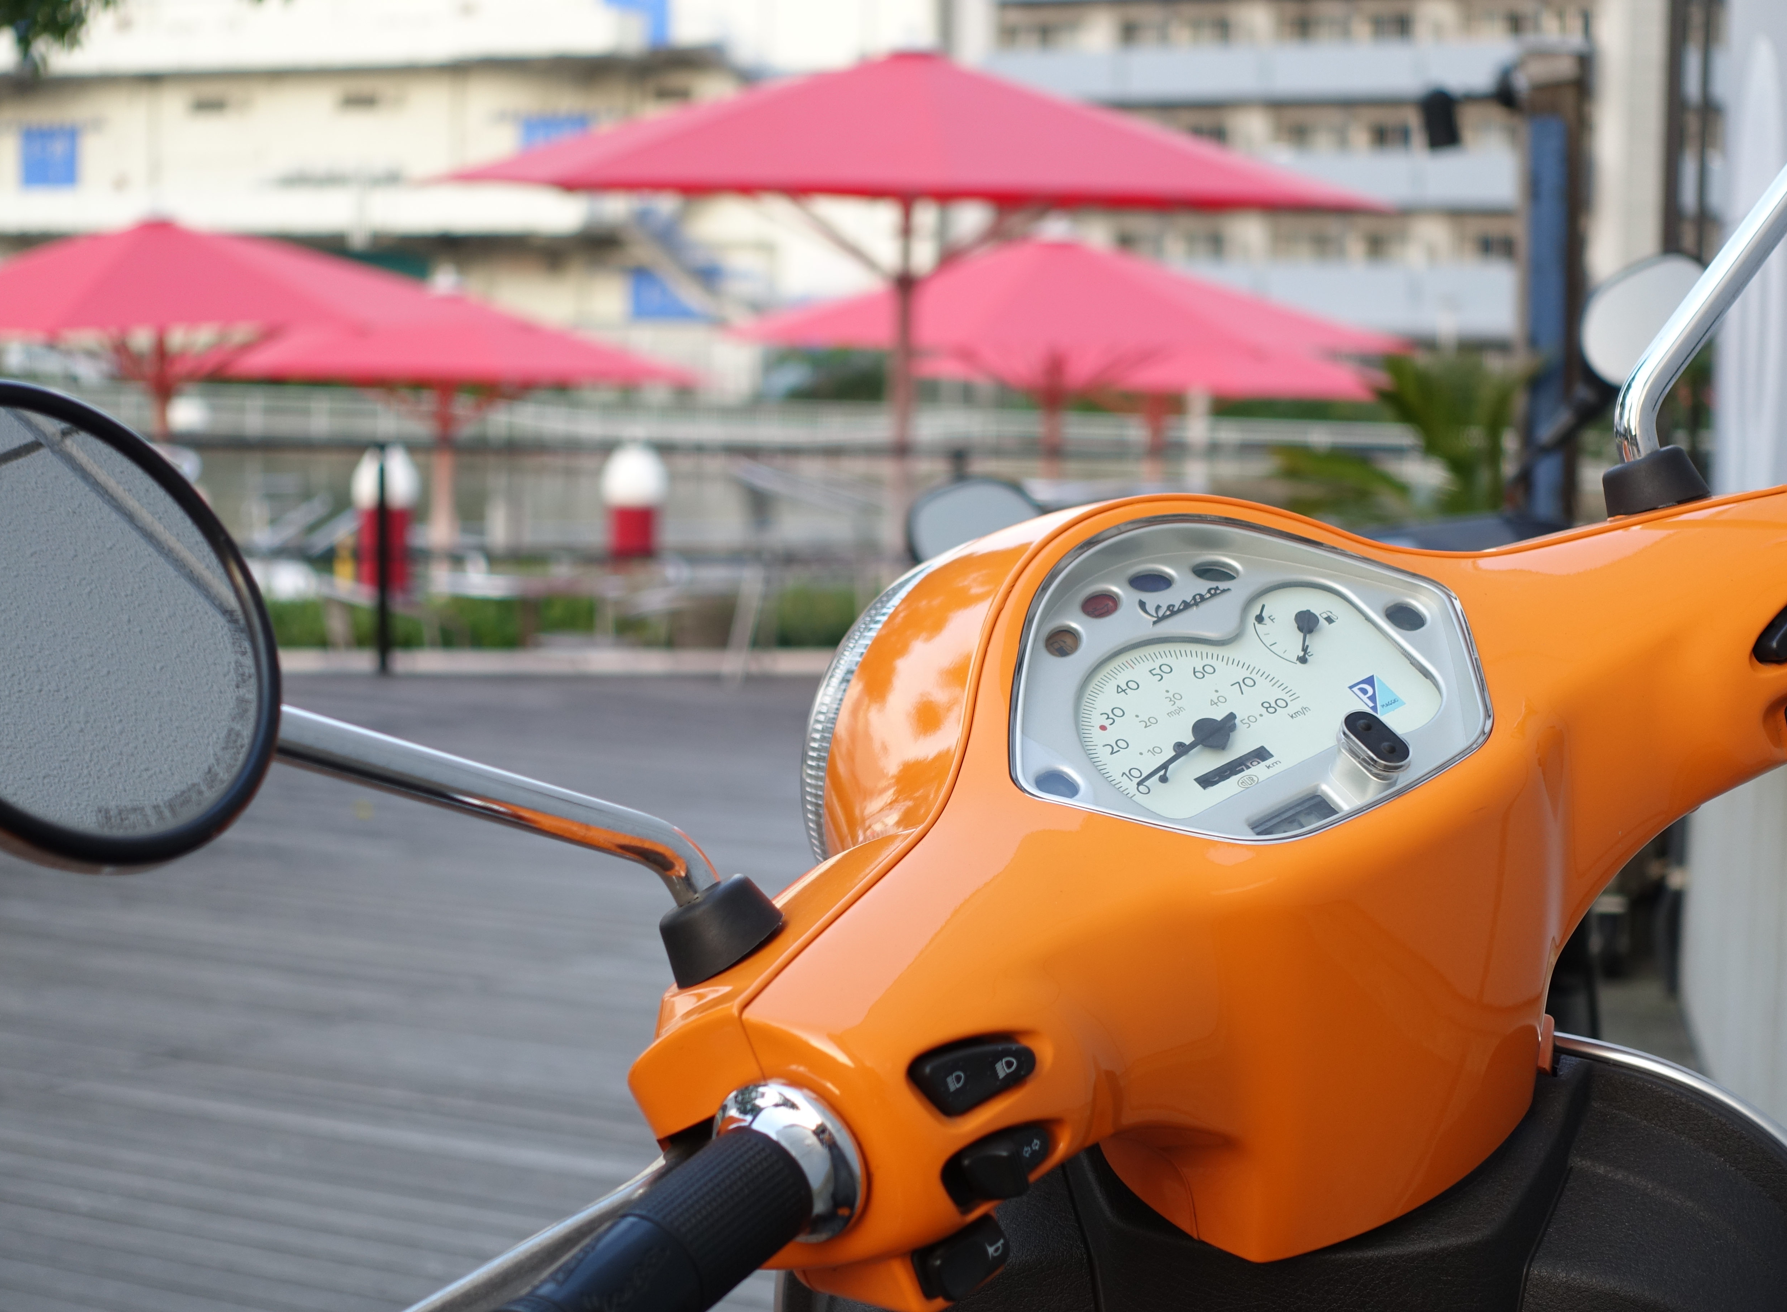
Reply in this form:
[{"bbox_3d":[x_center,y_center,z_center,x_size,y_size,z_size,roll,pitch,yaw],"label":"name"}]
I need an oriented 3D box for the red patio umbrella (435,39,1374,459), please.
[{"bbox_3d":[0.076,-1.248,16.574,4.050,2.720,4.050,1,3,0],"label":"red patio umbrella"}]

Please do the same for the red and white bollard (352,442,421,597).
[{"bbox_3d":[-2.596,-0.658,19.538,0.340,0.850,0.340,0,5,-7],"label":"red and white bollard"}]

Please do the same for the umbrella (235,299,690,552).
[{"bbox_3d":[-3.392,-1.598,29.568,3.700,2.500,3.700,1,3,0],"label":"umbrella"}]

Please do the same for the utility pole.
[{"bbox_3d":[2.484,-1.016,14.571,0.230,2.600,0.230,-1,3,-25],"label":"utility pole"}]

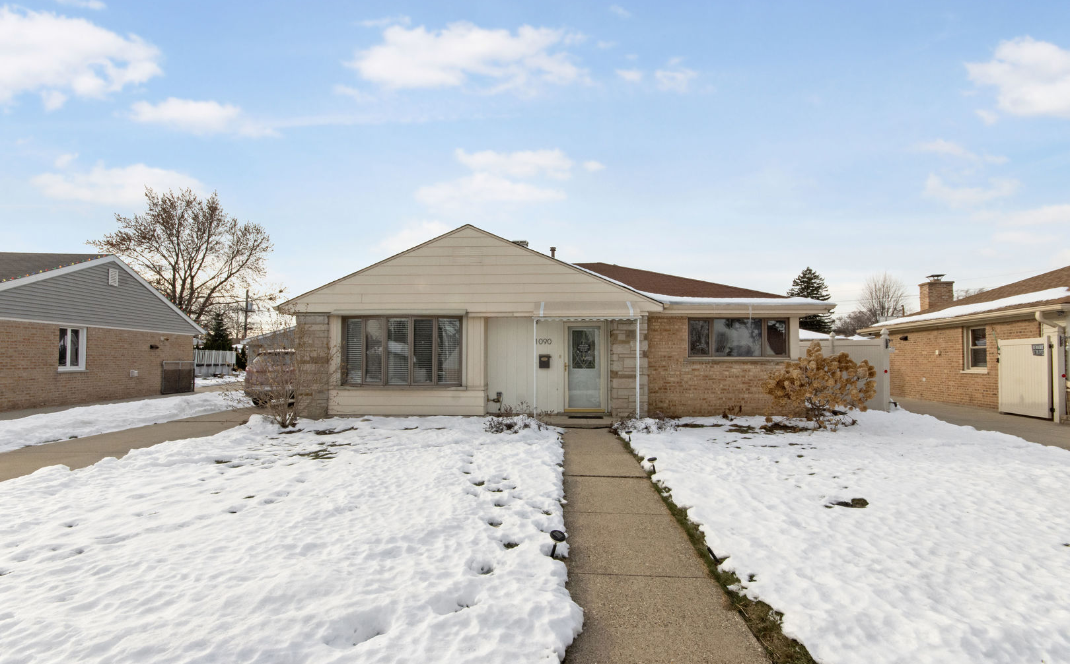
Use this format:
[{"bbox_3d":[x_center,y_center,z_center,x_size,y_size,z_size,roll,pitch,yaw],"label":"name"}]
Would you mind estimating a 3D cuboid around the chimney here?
[{"bbox_3d":[14.100,-1.330,15.650,0.770,1.400,0.470,0,-3,10],"label":"chimney"}]

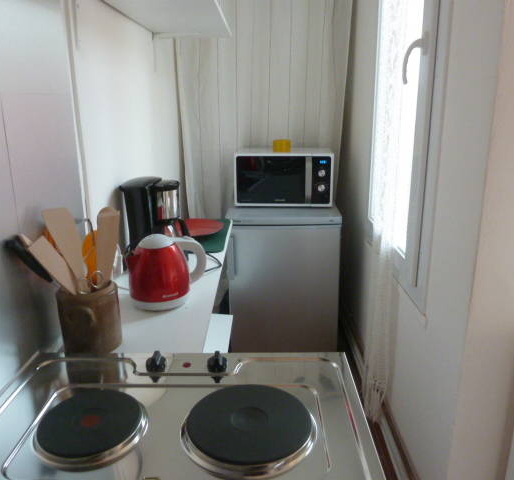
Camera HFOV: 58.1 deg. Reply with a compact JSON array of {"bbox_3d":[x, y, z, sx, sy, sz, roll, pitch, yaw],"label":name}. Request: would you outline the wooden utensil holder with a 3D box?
[{"bbox_3d":[-0.339,0.155,0.947,0.118,0.125,0.118,0,16,1],"label":"wooden utensil holder"}]

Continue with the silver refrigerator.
[{"bbox_3d":[0.135,0.214,2.576,0.547,0.850,0.575,0,16,1],"label":"silver refrigerator"}]

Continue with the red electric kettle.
[{"bbox_3d":[-0.235,0.067,1.160,0.199,0.172,0.147,-9,19,-27],"label":"red electric kettle"}]

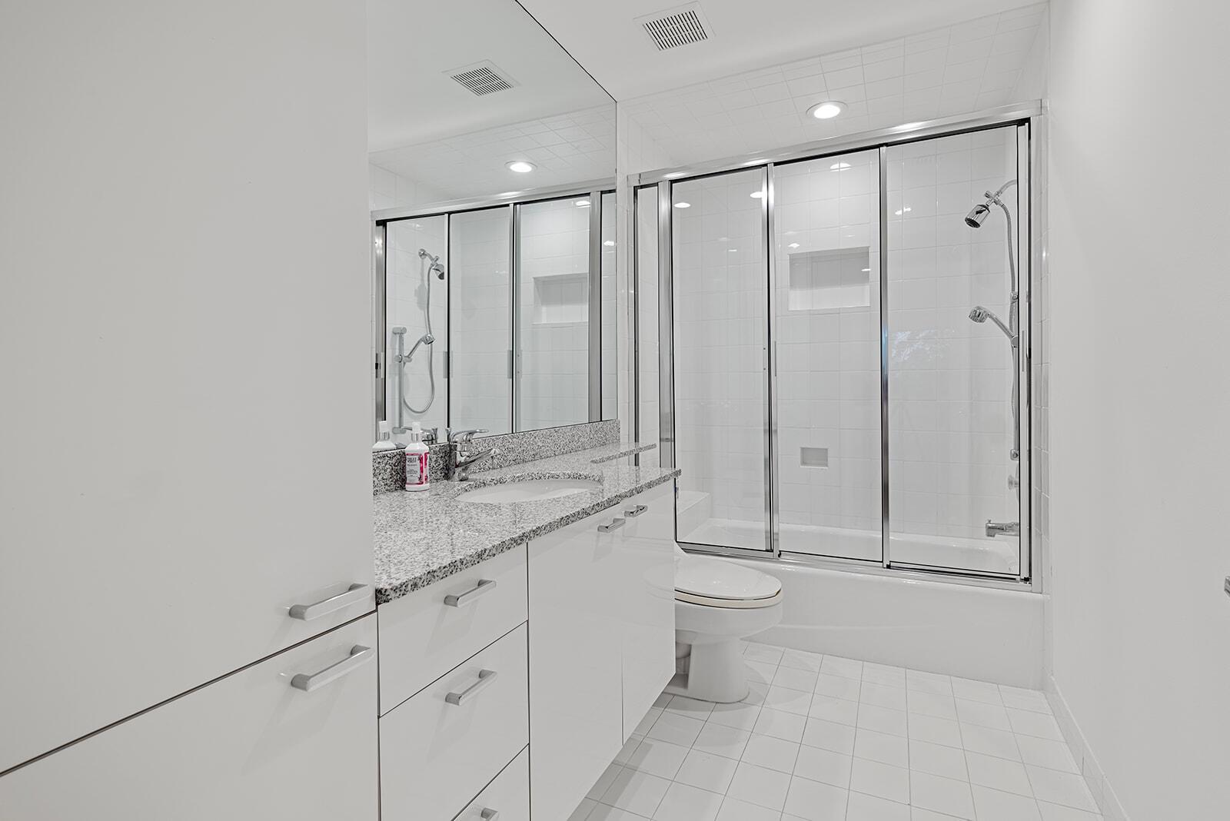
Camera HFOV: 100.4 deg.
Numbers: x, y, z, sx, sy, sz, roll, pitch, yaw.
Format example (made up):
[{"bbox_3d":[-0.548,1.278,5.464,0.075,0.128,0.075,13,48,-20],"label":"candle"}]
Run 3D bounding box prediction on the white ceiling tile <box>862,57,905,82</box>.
[{"bbox_3d":[1.165,-1.470,2.215,0.156,0.010,0.156,0,2,27],"label":"white ceiling tile"}]

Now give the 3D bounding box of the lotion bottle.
[{"bbox_3d":[-0.542,0.126,1.404,0.065,0.187,0.058,-1,2,-3],"label":"lotion bottle"}]

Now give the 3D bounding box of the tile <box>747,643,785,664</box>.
[{"bbox_3d":[0.666,1.093,2.299,0.156,0.010,0.156,0,2,27],"label":"tile"}]

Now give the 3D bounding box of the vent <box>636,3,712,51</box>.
[{"bbox_3d":[0.226,-1.441,1.931,0.240,0.020,0.220,0,2,27],"label":"vent"}]

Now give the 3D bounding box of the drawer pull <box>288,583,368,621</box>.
[{"bbox_3d":[-0.348,0.235,0.629,0.031,0.017,0.088,0,2,27],"label":"drawer pull"}]

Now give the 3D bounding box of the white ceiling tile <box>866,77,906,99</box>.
[{"bbox_3d":[1.216,-1.450,2.308,0.156,0.010,0.156,0,2,27],"label":"white ceiling tile"}]

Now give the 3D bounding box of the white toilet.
[{"bbox_3d":[0.306,0.797,2.193,0.740,0.600,0.385,0,2,27],"label":"white toilet"}]

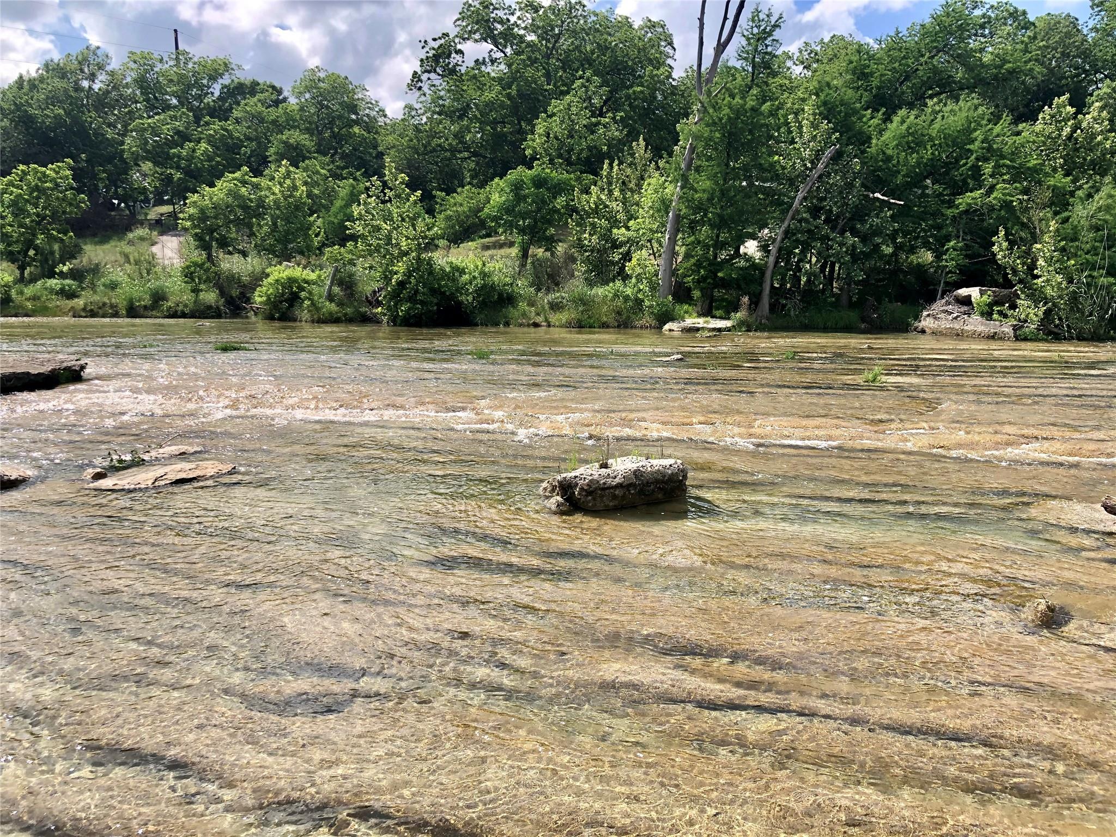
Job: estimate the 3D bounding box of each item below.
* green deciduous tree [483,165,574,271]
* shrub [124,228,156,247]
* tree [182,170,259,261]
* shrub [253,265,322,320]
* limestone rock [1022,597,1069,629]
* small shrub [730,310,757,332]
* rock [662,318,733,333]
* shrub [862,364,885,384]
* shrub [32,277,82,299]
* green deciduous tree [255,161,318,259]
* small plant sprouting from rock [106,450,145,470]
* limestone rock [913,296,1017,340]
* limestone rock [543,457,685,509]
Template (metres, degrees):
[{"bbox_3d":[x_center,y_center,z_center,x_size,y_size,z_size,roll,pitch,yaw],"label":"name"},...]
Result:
[{"bbox_3d":[-1.197,-8.237,37.000,3.640,4.360,3.400,0,9,-2],"label":"green deciduous tree"},{"bbox_3d":[-23.155,-10.020,50.000,1.700,1.030,1.500,-4,10,-24],"label":"shrub"},{"bbox_3d":[-16.100,-9.512,42.860,3.700,4.400,3.500,-3,9,-21],"label":"tree"},{"bbox_3d":[-10.180,-4.745,34.000,2.540,1.970,2.300,-3,9,-16],"label":"shrub"},{"bbox_3d":[2.310,0.910,4.314,0.180,0.110,0.150,5,10,29],"label":"limestone rock"},{"bbox_3d":[5.863,-3.069,28.500,0.780,0.640,0.750,2,9,11],"label":"small shrub"},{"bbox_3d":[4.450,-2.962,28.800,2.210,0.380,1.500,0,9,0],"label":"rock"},{"bbox_3d":[4.760,-0.678,13.652,0.320,0.270,0.290,3,9,19],"label":"shrub"},{"bbox_3d":[-21.103,-5.468,38.000,2.120,0.920,1.500,-5,10,-28],"label":"shrub"},{"bbox_3d":[-12.950,-9.661,42.837,2.950,4.600,2.900,-3,9,-17],"label":"green deciduous tree"},{"bbox_3d":[-3.770,0.364,7.893,0.320,0.130,0.230,-4,9,-24],"label":"small plant sprouting from rock"},{"bbox_3d":[11.600,-2.932,25.751,2.750,1.100,1.700,5,10,30],"label":"limestone rock"},{"bbox_3d":[0.415,0.472,6.746,1.040,0.250,0.420,-4,10,-26],"label":"limestone rock"}]

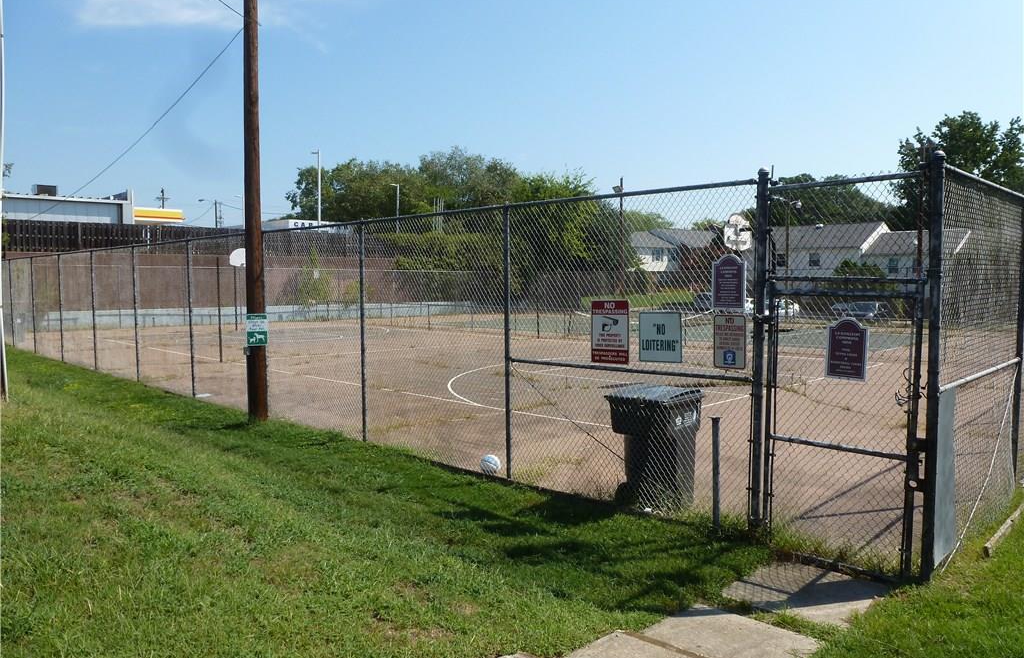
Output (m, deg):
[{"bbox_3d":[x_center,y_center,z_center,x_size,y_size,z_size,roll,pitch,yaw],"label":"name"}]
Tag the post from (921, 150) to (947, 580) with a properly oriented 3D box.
[{"bbox_3d":[3.082,0.295,5.190,0.105,3.144,0.105,3,5,43],"label":"post"}]

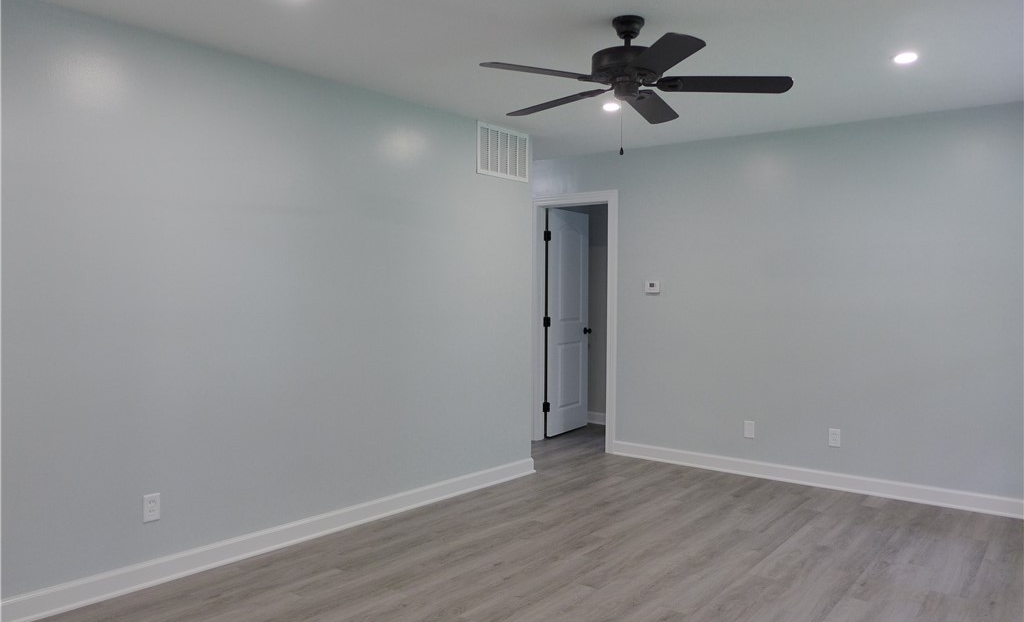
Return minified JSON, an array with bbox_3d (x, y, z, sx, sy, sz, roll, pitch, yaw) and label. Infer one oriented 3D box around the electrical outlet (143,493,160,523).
[{"bbox_3d":[-1.590,0.871,3.140,0.008,0.117,0.071,2,2,41],"label":"electrical outlet"}]

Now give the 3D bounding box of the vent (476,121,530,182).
[{"bbox_3d":[-0.054,-1.085,4.880,0.020,0.342,0.530,2,2,41],"label":"vent"}]

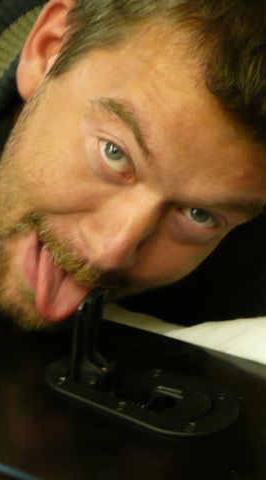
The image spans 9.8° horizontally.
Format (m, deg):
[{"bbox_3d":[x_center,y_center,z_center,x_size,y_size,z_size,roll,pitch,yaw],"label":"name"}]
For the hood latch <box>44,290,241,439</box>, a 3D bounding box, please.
[{"bbox_3d":[0.003,0.063,0.894,0.127,0.068,0.058,17,33,34],"label":"hood latch"}]

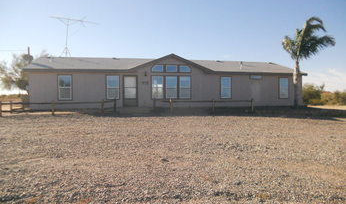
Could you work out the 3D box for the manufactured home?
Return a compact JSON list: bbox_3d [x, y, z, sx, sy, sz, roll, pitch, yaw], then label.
[{"bbox_3d":[-0.290,-1.570,22.750,19.950,3.760,8.600,-1,2,-13],"label":"manufactured home"}]

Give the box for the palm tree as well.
[{"bbox_3d":[9.281,-2.733,18.500,3.400,6.200,3.100,-1,2,-13],"label":"palm tree"}]

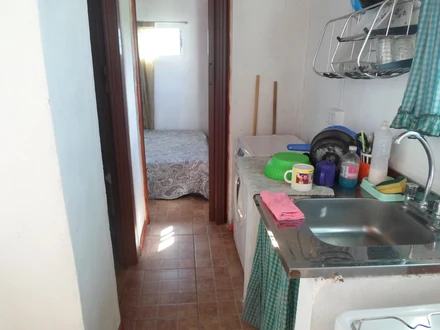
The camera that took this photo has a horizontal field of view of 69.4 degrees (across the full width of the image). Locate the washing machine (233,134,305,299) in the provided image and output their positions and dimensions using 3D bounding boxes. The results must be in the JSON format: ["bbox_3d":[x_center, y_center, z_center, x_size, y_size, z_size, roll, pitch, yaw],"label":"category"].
[{"bbox_3d":[0.379,0.269,2.305,0.484,0.841,0.625,-1,18,-5],"label":"washing machine"}]

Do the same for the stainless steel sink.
[{"bbox_3d":[0.455,0.243,1.042,0.375,0.160,0.320,-1,18,-5],"label":"stainless steel sink"}]

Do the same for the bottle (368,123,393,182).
[{"bbox_3d":[0.654,-0.051,1.275,0.073,0.252,0.073,-1,18,-5],"label":"bottle"}]

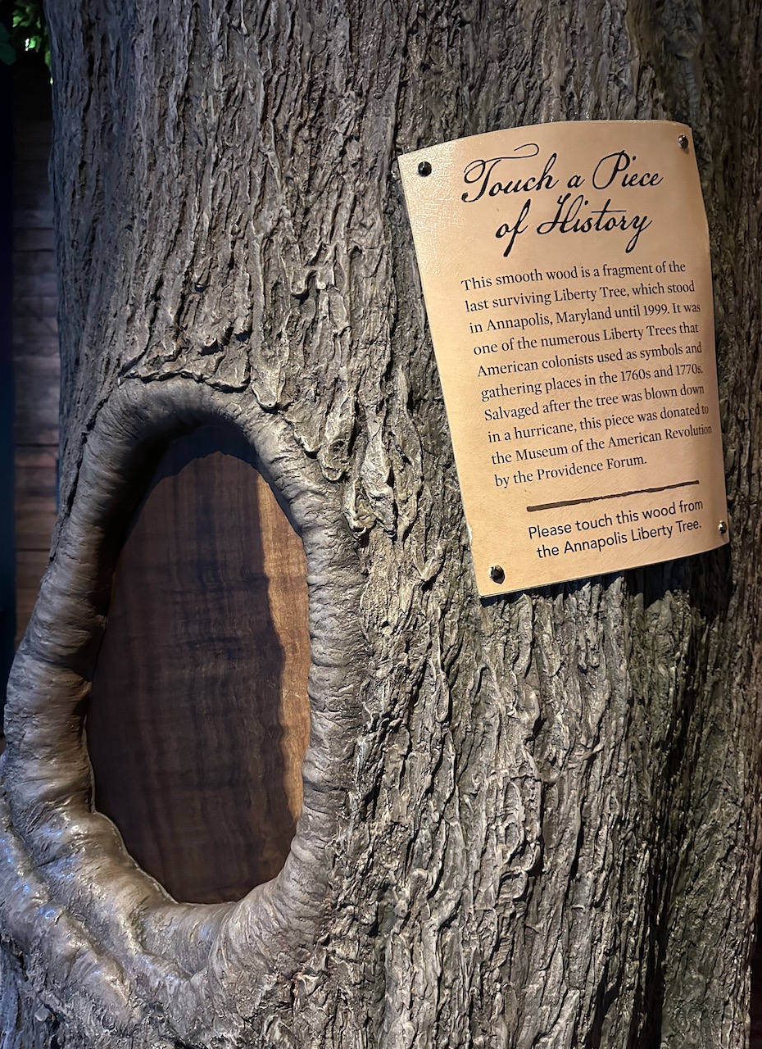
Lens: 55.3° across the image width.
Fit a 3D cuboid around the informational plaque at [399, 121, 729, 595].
[{"bbox_3d":[0.182,-0.151,0.638,0.279,0.387,0.040,-9,0,-16],"label":"informational plaque"}]

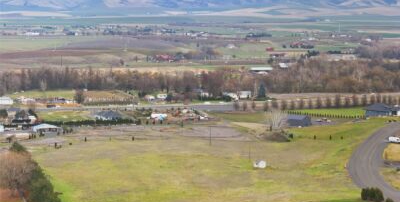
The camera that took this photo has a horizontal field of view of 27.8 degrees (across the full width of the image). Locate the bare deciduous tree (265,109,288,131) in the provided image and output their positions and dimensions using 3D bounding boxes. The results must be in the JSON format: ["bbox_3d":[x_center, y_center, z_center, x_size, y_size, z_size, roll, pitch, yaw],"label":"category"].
[{"bbox_3d":[39.248,10.004,415.000,11.800,10.500,11.000,0,6,0],"label":"bare deciduous tree"}]

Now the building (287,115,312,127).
[{"bbox_3d":[55.208,11.343,452.000,11.000,5.700,12.200,3,7,27],"label":"building"}]

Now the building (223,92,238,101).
[{"bbox_3d":[26.187,-3.838,690.000,12.500,5.500,9.000,-1,6,-6],"label":"building"}]

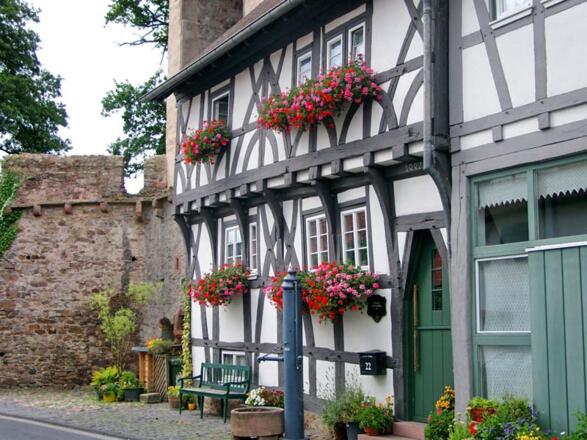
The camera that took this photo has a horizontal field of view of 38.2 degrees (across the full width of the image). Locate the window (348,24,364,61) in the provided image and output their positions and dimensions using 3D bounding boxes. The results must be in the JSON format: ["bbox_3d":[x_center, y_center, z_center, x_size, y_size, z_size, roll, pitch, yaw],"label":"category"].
[{"bbox_3d":[0.877,-2.270,11.203,0.100,0.547,0.347,4,-8,-31],"label":"window"}]

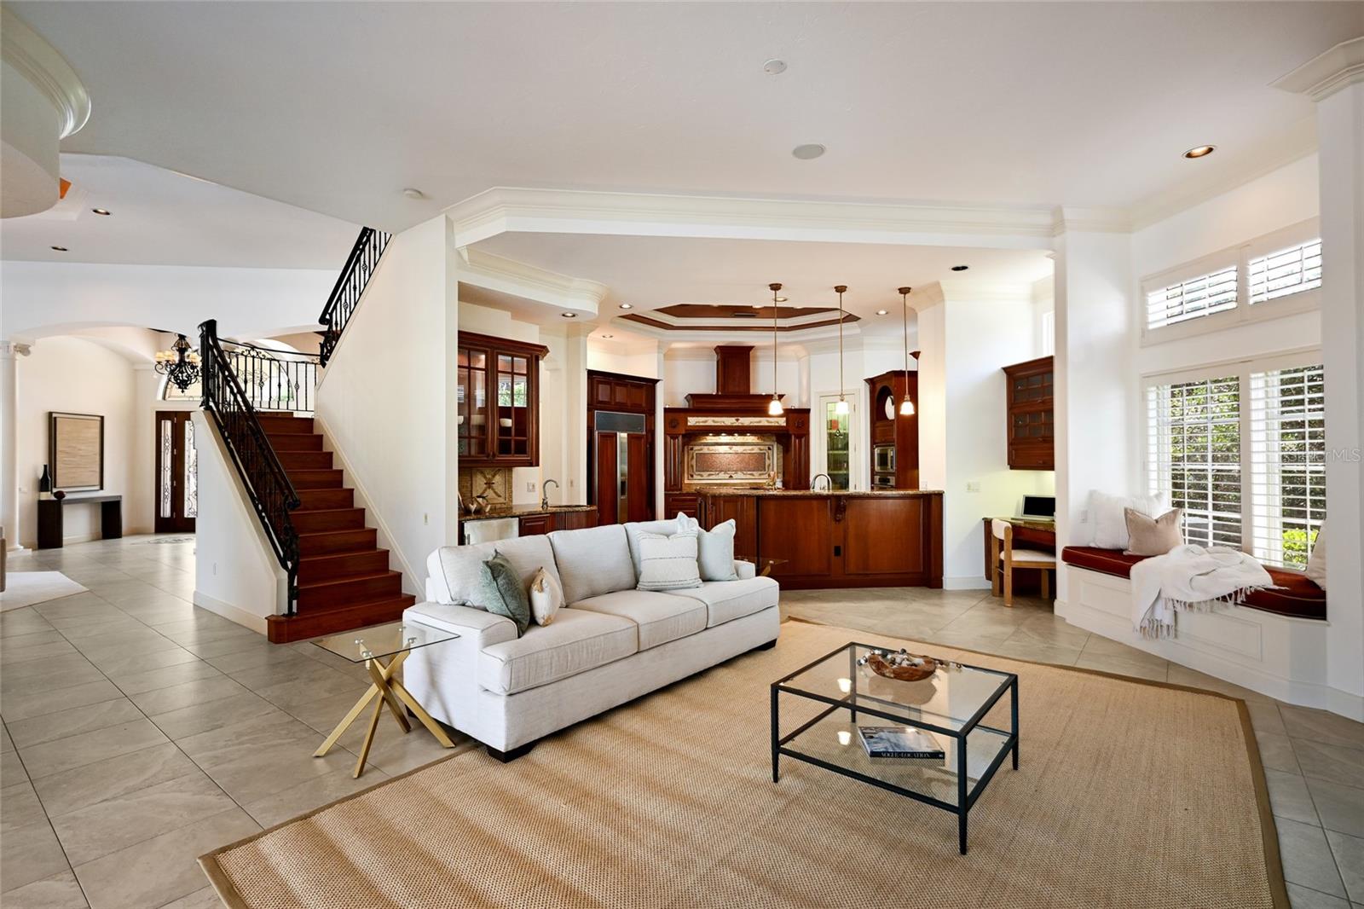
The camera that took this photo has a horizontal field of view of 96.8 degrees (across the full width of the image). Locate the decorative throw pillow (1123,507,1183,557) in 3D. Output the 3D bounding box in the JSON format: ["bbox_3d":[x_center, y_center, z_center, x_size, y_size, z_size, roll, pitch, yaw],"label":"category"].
[{"bbox_3d":[3.929,0.648,5.050,0.450,0.420,0.160,0,-17,12],"label":"decorative throw pillow"}]

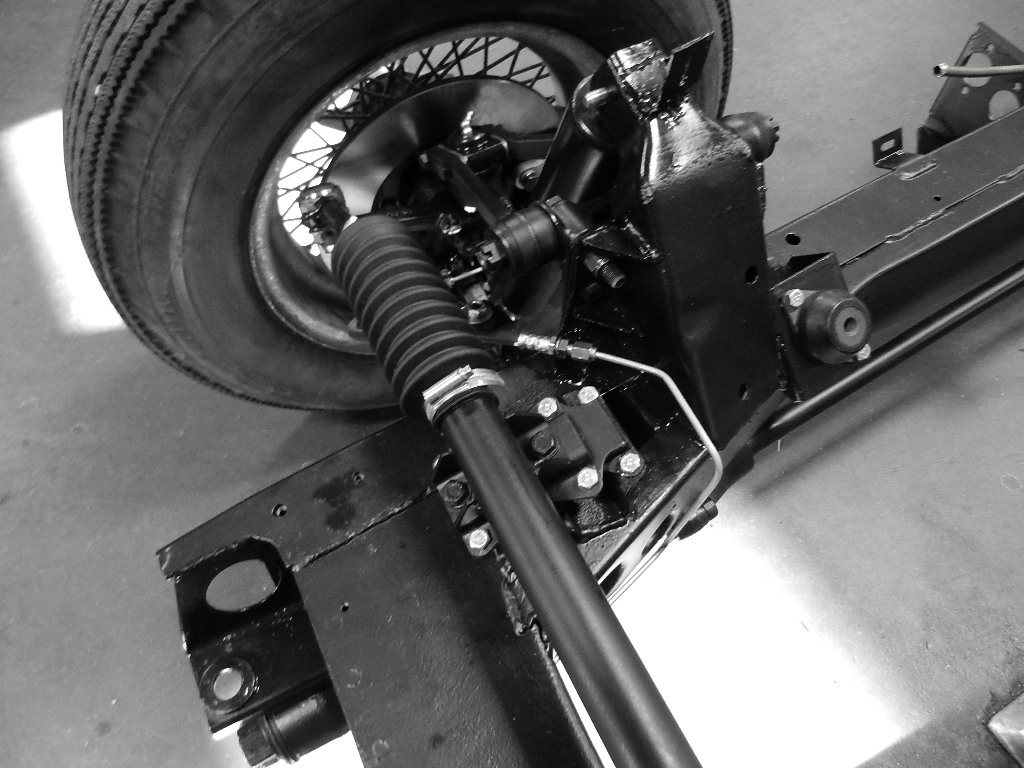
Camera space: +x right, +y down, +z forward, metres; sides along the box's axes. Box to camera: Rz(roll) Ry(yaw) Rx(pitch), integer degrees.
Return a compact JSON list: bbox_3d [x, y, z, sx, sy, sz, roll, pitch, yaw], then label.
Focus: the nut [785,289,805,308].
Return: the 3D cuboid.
[{"bbox_3d":[0.233,-0.070,0.610,0.014,0.008,0.014,-30,92,-7],"label":"nut"}]

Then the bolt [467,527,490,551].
[{"bbox_3d":[-0.023,0.110,0.525,0.015,0.008,0.015,-29,54,-1],"label":"bolt"}]

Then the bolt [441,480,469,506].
[{"bbox_3d":[-0.041,0.079,0.530,0.017,0.010,0.017,-29,54,-1],"label":"bolt"}]

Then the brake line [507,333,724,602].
[{"bbox_3d":[0.066,0.038,0.553,0.122,0.076,0.207,-29,54,-1],"label":"brake line"}]

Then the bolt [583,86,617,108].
[{"bbox_3d":[0.063,-0.205,0.530,0.025,0.011,0.011,-29,54,-1],"label":"bolt"}]

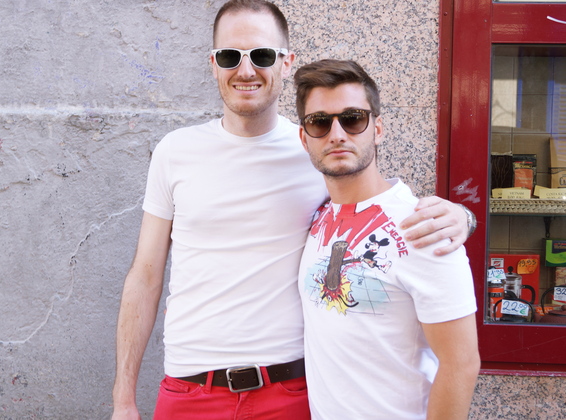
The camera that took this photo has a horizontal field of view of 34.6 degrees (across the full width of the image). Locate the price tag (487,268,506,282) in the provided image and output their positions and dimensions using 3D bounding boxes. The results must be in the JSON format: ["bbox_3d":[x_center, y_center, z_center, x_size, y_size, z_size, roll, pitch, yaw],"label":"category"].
[{"bbox_3d":[0.575,0.175,2.450,0.053,0.030,0.004,-3,4,5],"label":"price tag"}]

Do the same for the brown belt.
[{"bbox_3d":[-0.099,0.337,1.970,0.325,0.065,0.230,0,4,-6],"label":"brown belt"}]

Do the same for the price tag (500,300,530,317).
[{"bbox_3d":[0.603,0.254,2.360,0.072,0.037,0.004,9,4,2],"label":"price tag"}]

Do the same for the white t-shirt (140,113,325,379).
[{"bbox_3d":[-0.085,0.066,1.960,0.440,0.555,0.260,0,4,-8],"label":"white t-shirt"}]

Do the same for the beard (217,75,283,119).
[{"bbox_3d":[-0.068,-0.234,1.895,0.130,0.090,0.090,1,4,6],"label":"beard"}]

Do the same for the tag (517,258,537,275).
[{"bbox_3d":[0.678,0.157,2.520,0.057,0.041,0.004,4,4,5],"label":"tag"}]

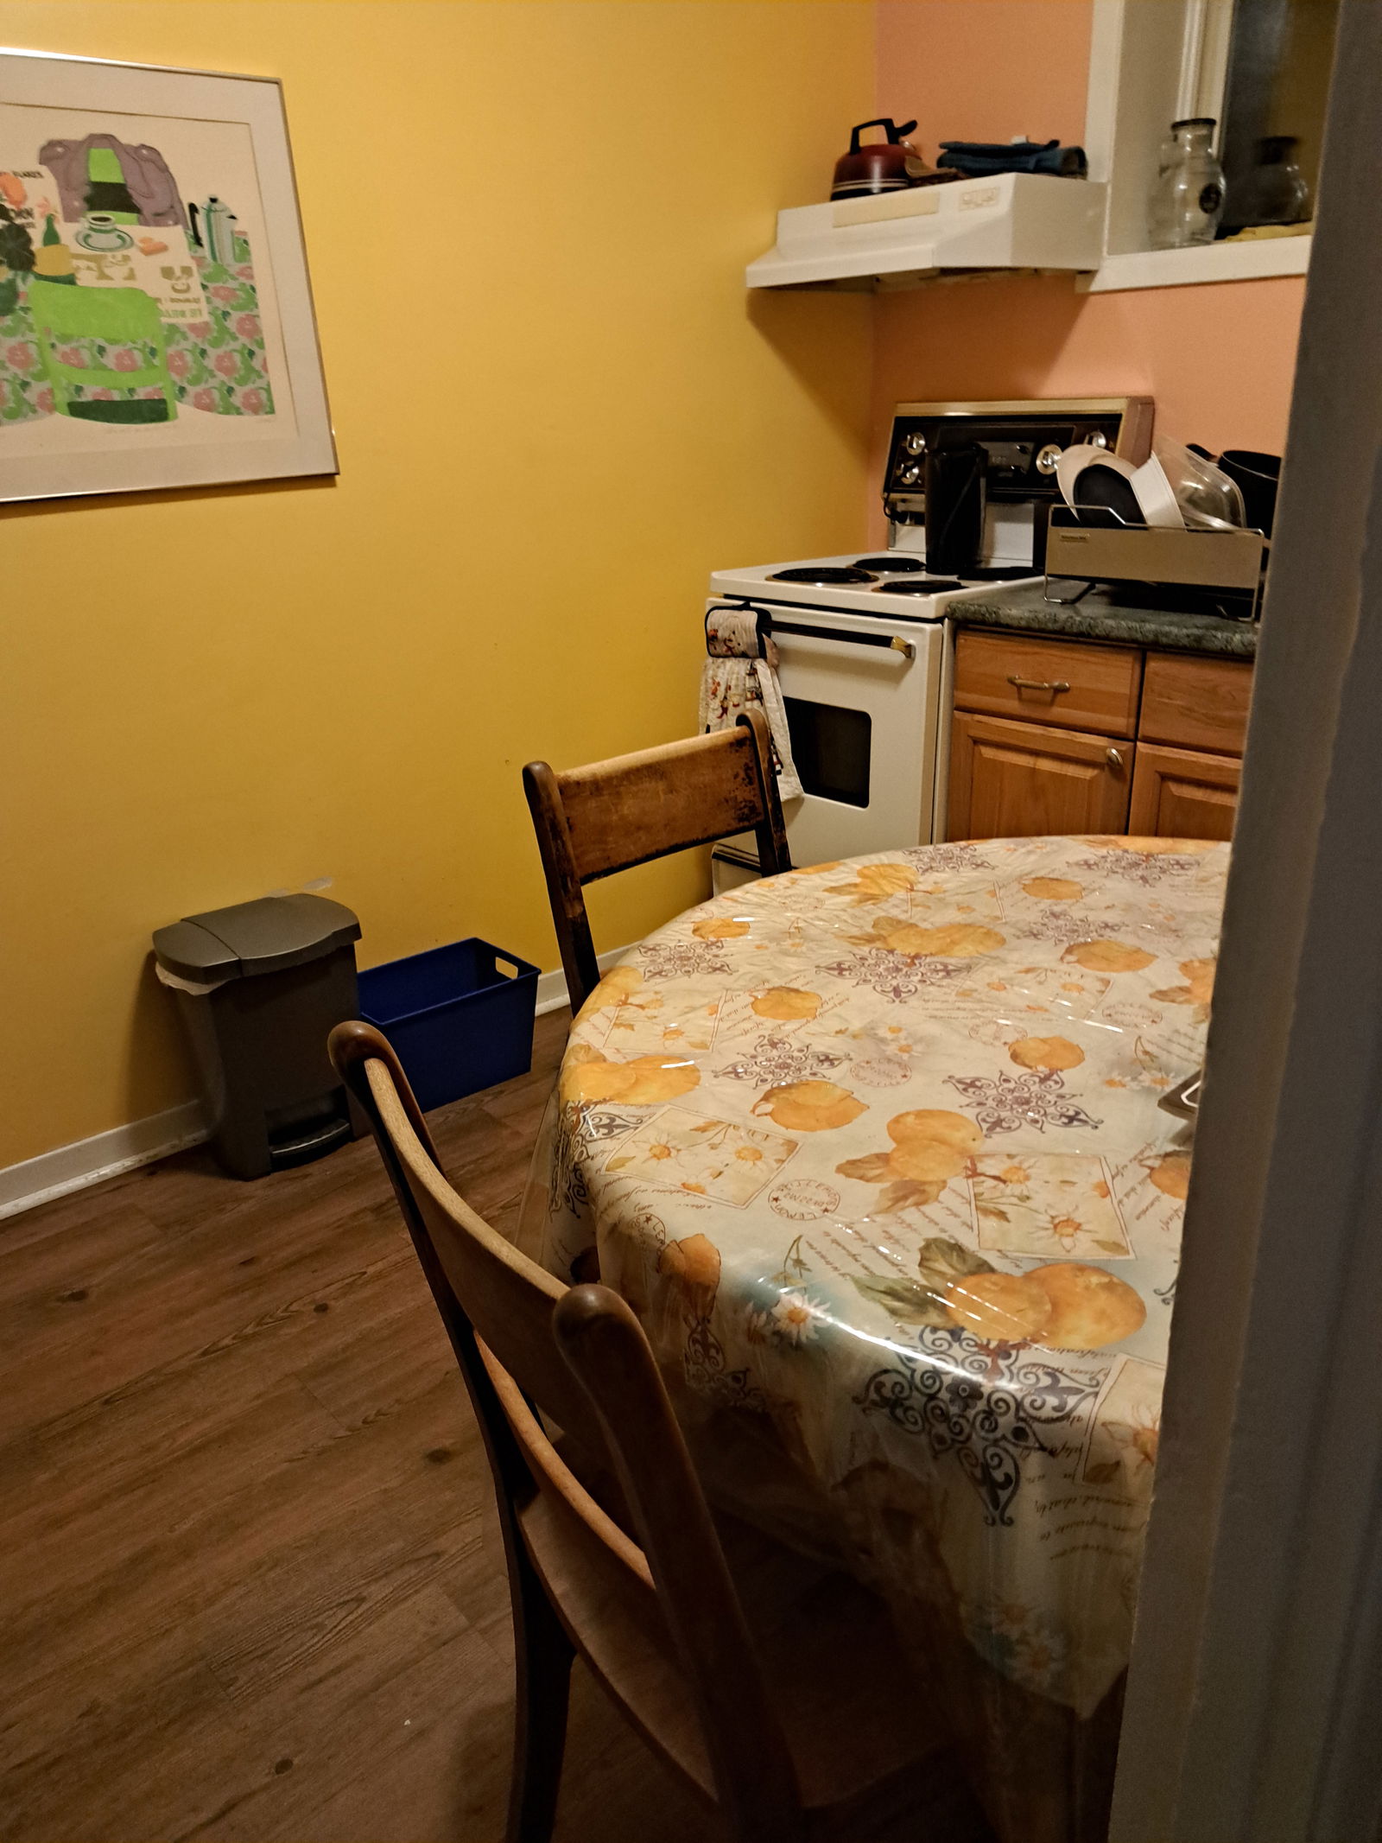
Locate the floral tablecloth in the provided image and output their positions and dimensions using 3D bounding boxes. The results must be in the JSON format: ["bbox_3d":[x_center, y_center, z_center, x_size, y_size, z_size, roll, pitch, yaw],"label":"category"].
[{"bbox_3d":[0.440,0.260,1.083,1.130,0.360,1.130,-20,28,-35],"label":"floral tablecloth"}]

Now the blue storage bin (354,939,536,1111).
[{"bbox_3d":[-0.486,0.215,2.481,0.335,0.235,0.225,-20,28,-35],"label":"blue storage bin"}]

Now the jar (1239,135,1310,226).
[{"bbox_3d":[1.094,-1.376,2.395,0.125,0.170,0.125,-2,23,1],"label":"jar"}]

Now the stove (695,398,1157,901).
[{"bbox_3d":[0.459,-0.424,2.665,0.640,1.190,0.600,-20,28,-35],"label":"stove"}]

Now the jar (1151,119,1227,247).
[{"bbox_3d":[0.905,-1.331,2.321,0.130,0.215,0.130,-2,23,1],"label":"jar"}]

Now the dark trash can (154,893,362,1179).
[{"bbox_3d":[-0.729,0.213,2.244,0.285,0.440,0.270,-20,28,-35],"label":"dark trash can"}]

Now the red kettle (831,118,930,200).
[{"bbox_3d":[0.369,-1.518,2.540,0.205,0.180,0.175,19,31,41],"label":"red kettle"}]

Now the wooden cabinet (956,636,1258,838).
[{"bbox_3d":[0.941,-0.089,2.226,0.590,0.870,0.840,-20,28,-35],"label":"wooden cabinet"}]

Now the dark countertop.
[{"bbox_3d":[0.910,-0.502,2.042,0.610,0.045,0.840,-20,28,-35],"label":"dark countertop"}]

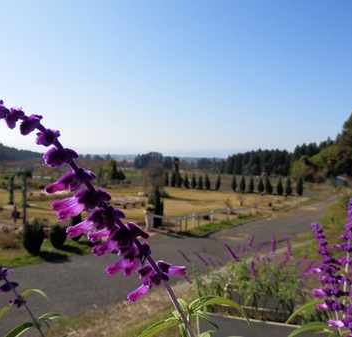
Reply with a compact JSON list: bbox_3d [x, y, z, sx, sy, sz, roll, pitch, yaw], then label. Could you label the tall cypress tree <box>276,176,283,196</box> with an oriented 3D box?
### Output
[{"bbox_3d":[10.954,1.870,34.176,0.674,1.948,0.674,0,2,0],"label":"tall cypress tree"}]

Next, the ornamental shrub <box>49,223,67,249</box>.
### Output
[{"bbox_3d":[-4.907,2.810,13.600,0.720,1.060,0.720,0,2,0],"label":"ornamental shrub"}]

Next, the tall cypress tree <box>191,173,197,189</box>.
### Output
[{"bbox_3d":[2.335,1.565,41.000,0.630,1.920,0.630,0,2,0],"label":"tall cypress tree"}]

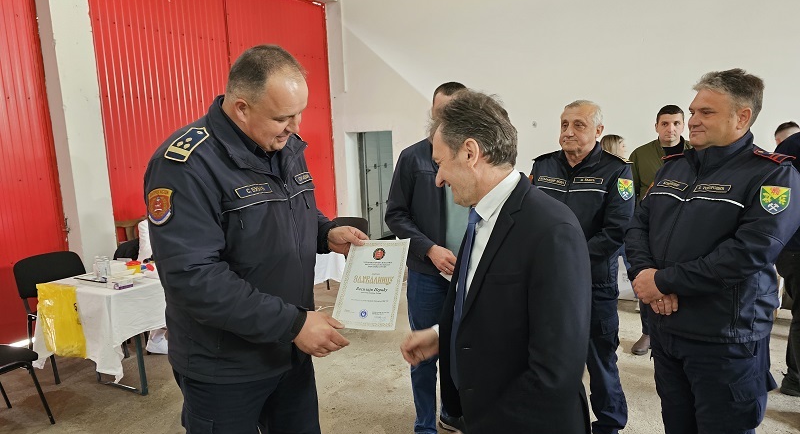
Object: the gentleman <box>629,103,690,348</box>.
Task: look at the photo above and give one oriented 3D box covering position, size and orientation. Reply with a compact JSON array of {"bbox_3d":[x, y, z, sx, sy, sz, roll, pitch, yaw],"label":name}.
[{"bbox_3d":[1.920,0.105,3.811,0.580,1.780,0.380,4,10,37],"label":"gentleman"}]

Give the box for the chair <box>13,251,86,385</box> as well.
[{"bbox_3d":[-2.490,0.712,4.030,0.550,0.820,0.540,3,9,34],"label":"chair"}]

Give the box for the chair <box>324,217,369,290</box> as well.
[{"bbox_3d":[-0.605,0.451,5.480,0.540,0.820,0.550,2,9,27],"label":"chair"}]

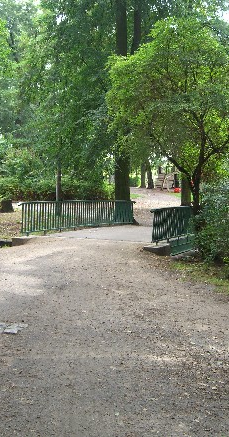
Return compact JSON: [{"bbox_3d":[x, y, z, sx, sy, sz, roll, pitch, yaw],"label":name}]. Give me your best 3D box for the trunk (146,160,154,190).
[{"bbox_3d":[3.008,-3.782,55.000,0.600,2.500,0.600,0,2,0],"label":"trunk"}]

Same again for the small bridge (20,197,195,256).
[{"bbox_3d":[0.749,0.170,21.800,4.300,1.600,8.600,1,2,25],"label":"small bridge"}]

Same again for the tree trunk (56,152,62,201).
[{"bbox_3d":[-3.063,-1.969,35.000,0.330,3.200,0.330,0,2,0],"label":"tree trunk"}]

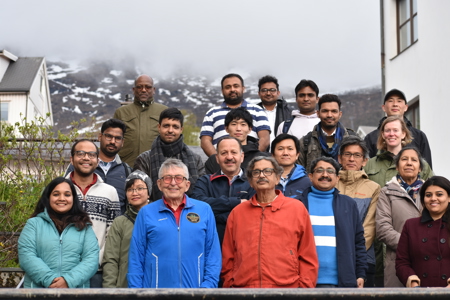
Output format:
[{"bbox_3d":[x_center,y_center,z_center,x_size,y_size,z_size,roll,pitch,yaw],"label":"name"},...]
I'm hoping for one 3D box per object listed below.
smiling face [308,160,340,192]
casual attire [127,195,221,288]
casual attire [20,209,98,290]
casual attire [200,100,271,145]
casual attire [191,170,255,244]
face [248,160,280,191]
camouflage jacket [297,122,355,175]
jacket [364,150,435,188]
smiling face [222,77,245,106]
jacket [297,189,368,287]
[{"bbox_3d":[0.618,0.161,8.150,0.175,0.200,0.160,0,-4,3],"label":"smiling face"},{"bbox_3d":[-0.287,0.593,7.388,0.540,0.680,0.300,1,-11,-3],"label":"casual attire"},{"bbox_3d":[-0.953,0.673,7.538,0.470,0.680,0.320,0,-11,-2],"label":"casual attire"},{"bbox_3d":[0.081,-0.058,10.100,0.530,0.640,0.280,0,-8,0],"label":"casual attire"},{"bbox_3d":[0.023,0.446,8.550,0.530,0.640,0.300,0,-8,-2],"label":"casual attire"},{"bbox_3d":[0.229,0.142,7.600,0.185,0.215,0.200,-1,-11,6],"label":"face"},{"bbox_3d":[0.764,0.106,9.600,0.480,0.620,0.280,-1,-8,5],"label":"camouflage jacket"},{"bbox_3d":[1.230,0.325,9.200,0.500,0.650,0.300,-2,-9,12],"label":"jacket"},{"bbox_3d":[0.064,-0.444,9.950,0.165,0.228,0.190,-5,-9,6],"label":"smiling face"},{"bbox_3d":[0.642,0.552,8.300,0.530,0.650,0.300,-2,-9,10],"label":"jacket"}]

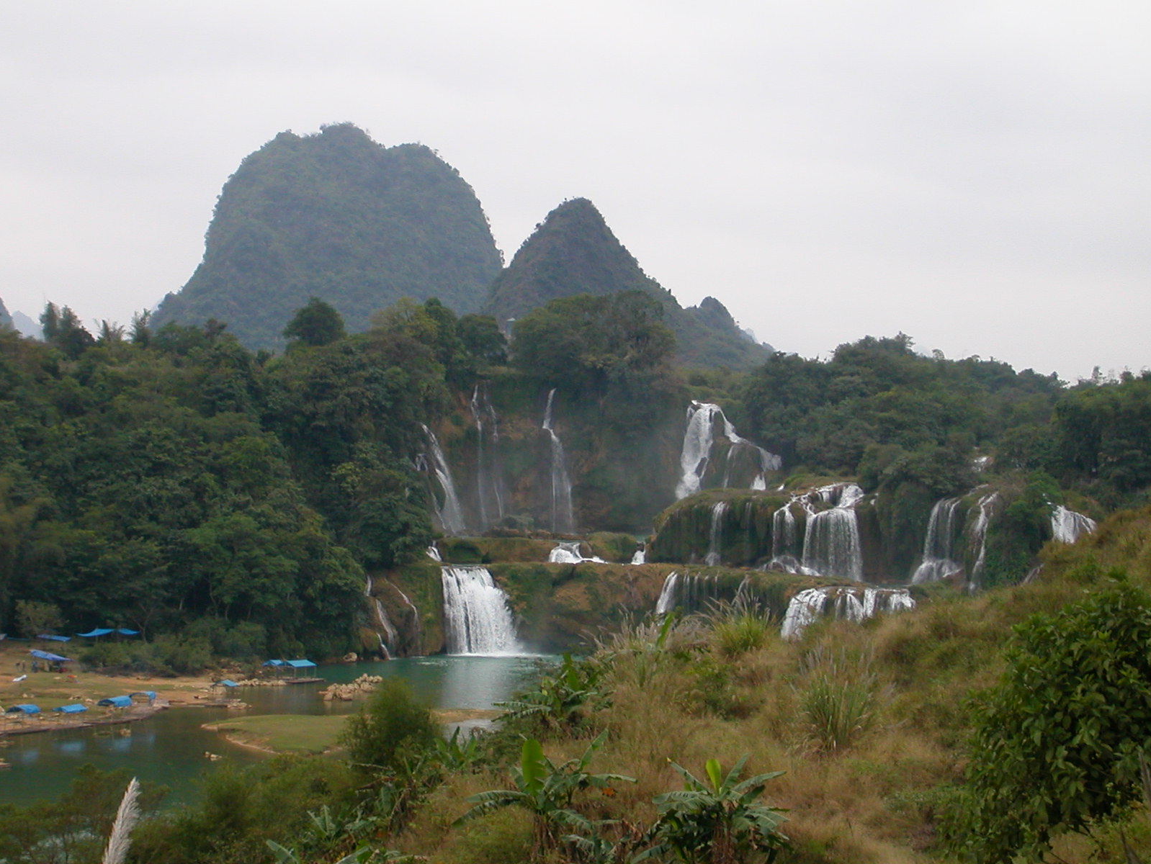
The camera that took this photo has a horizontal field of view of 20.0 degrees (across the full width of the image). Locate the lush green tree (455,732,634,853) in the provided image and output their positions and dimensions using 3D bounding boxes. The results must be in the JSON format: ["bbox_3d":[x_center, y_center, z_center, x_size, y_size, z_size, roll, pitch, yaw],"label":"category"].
[{"bbox_3d":[-0.590,6.861,62.000,3.390,2.310,2.900,0,1,0],"label":"lush green tree"}]

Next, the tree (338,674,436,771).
[{"bbox_3d":[-5.598,8.897,98.000,2.890,3.110,2.800,0,1,0],"label":"tree"}]

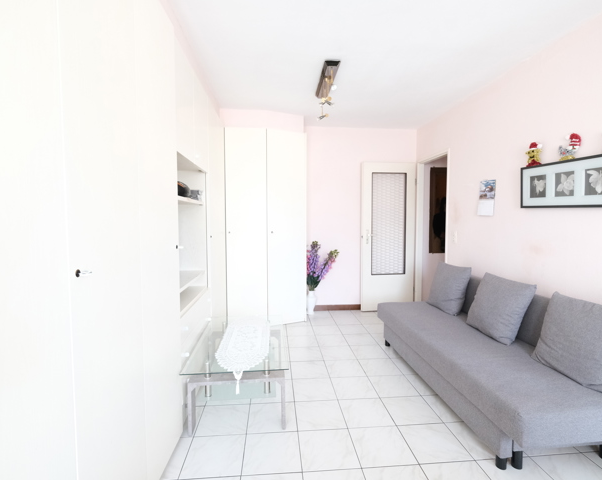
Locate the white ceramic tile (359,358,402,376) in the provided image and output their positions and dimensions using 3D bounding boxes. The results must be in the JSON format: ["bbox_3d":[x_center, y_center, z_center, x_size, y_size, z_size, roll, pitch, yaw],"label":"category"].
[{"bbox_3d":[0.681,1.104,2.600,0.300,0.010,0.300,0,4,-5],"label":"white ceramic tile"}]

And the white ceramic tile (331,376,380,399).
[{"bbox_3d":[0.392,1.102,2.240,0.298,0.012,0.297,0,3,-5],"label":"white ceramic tile"}]

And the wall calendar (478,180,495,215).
[{"bbox_3d":[1.718,-0.385,2.787,0.010,0.330,0.200,0,4,-5],"label":"wall calendar"}]

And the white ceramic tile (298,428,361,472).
[{"bbox_3d":[0.148,1.157,1.657,0.300,0.010,0.298,0,3,-5],"label":"white ceramic tile"}]

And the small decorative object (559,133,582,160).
[{"bbox_3d":[1.778,-0.617,1.987,0.045,0.165,0.140,0,3,-5],"label":"small decorative object"}]

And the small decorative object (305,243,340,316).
[{"bbox_3d":[0.296,0.514,4.025,0.470,0.990,0.300,0,3,-5],"label":"small decorative object"}]

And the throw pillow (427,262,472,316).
[{"bbox_3d":[1.392,0.433,2.823,0.140,0.440,0.440,19,2,-6],"label":"throw pillow"}]

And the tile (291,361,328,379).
[{"bbox_3d":[0.073,1.106,2.548,0.300,0.010,0.300,0,4,-5],"label":"tile"}]

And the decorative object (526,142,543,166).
[{"bbox_3d":[1.719,-0.629,2.208,0.060,0.160,0.100,0,3,-5],"label":"decorative object"}]

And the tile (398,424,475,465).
[{"bbox_3d":[0.752,1.156,1.706,0.300,0.010,0.298,0,3,-5],"label":"tile"}]

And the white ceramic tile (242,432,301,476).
[{"bbox_3d":[-0.156,1.165,1.643,0.300,0.010,0.300,0,4,-5],"label":"white ceramic tile"}]

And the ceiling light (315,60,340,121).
[{"bbox_3d":[0.244,-1.347,2.793,0.140,0.225,0.720,0,3,-5],"label":"ceiling light"}]

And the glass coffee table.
[{"bbox_3d":[-0.415,0.912,2.165,0.600,0.417,0.989,0,3,-5],"label":"glass coffee table"}]

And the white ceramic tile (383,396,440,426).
[{"bbox_3d":[0.714,1.117,1.972,0.298,0.012,0.297,0,3,-5],"label":"white ceramic tile"}]

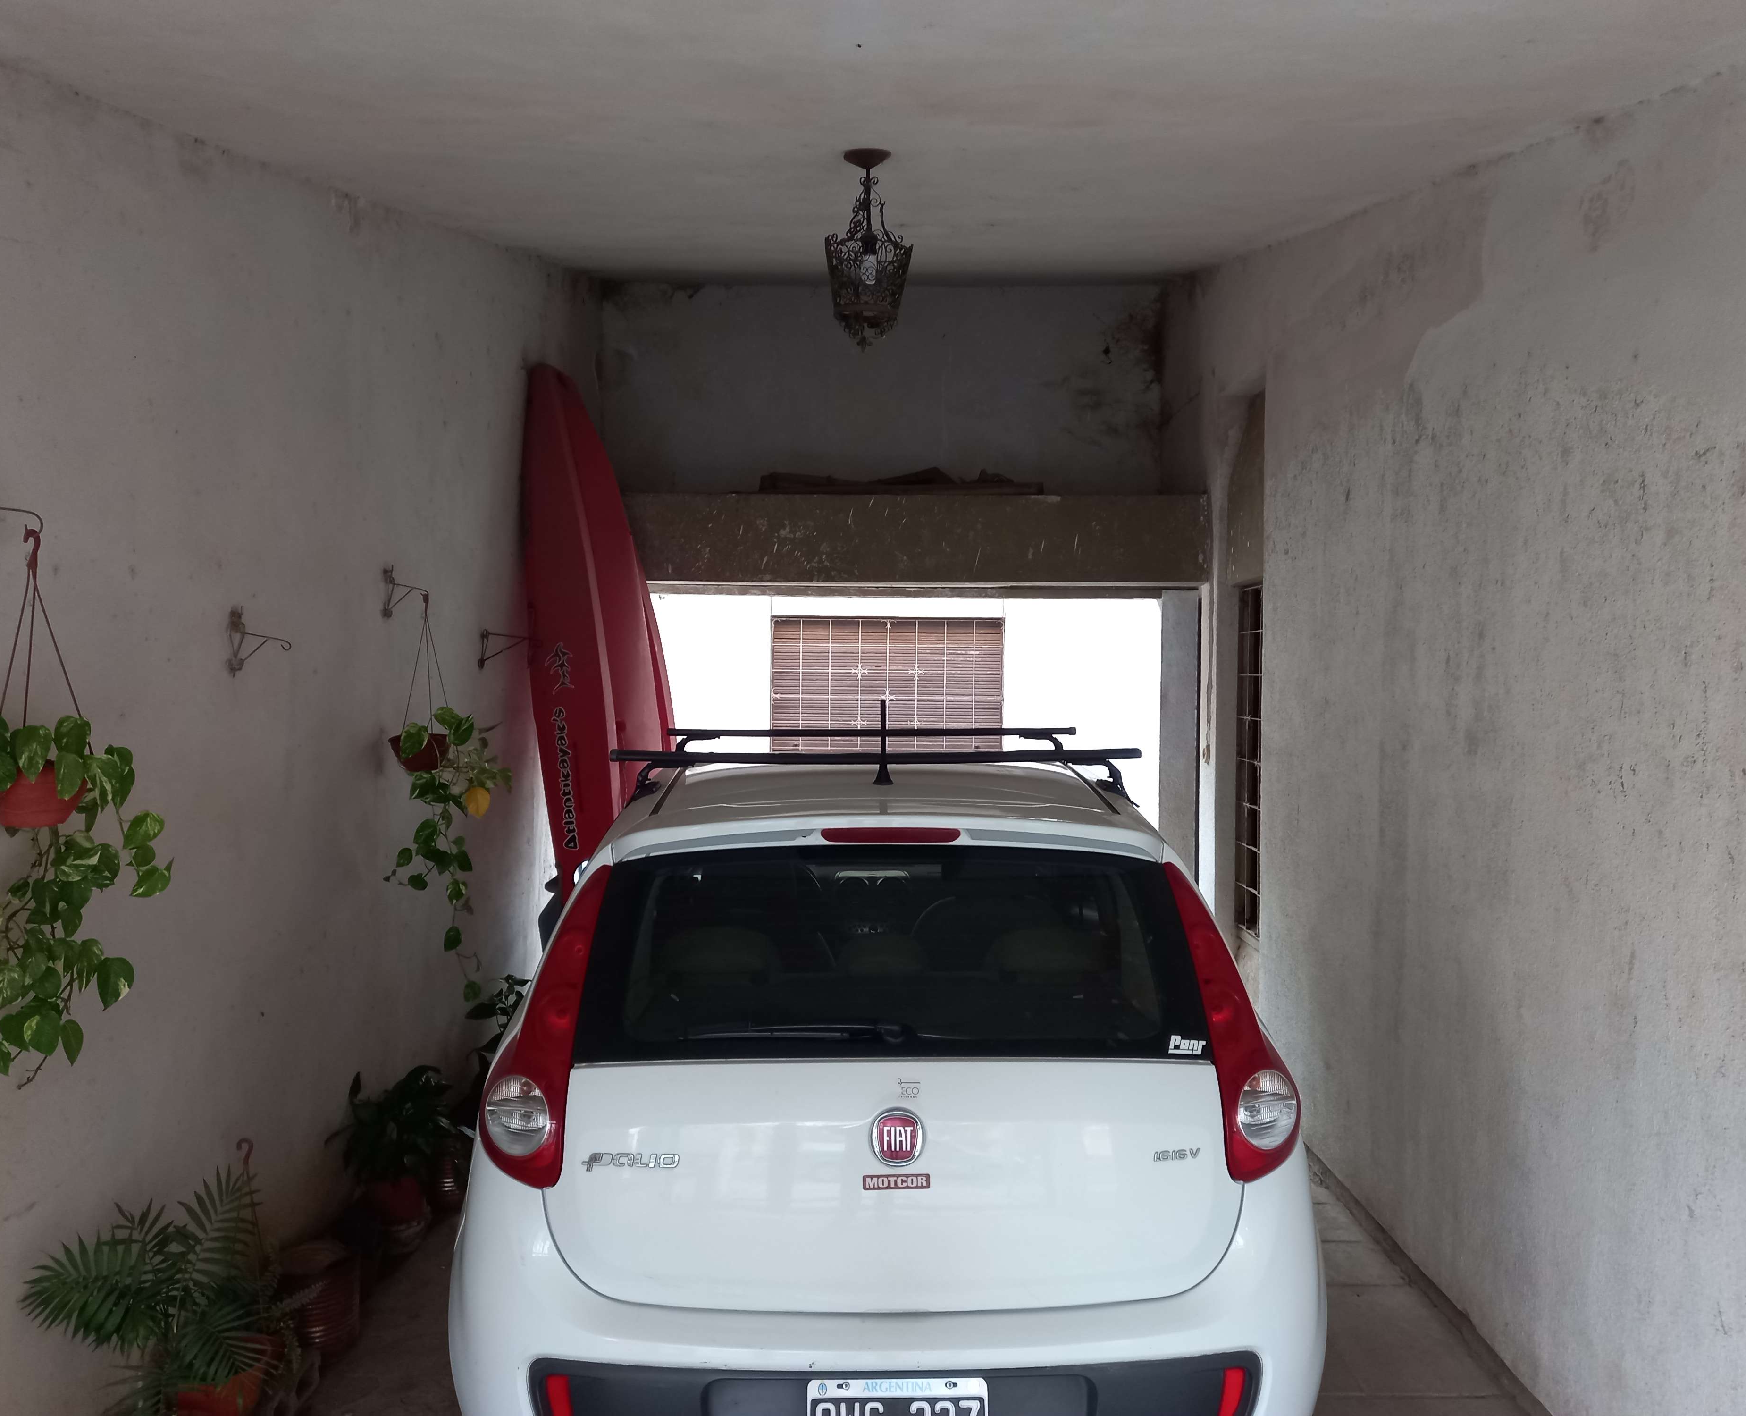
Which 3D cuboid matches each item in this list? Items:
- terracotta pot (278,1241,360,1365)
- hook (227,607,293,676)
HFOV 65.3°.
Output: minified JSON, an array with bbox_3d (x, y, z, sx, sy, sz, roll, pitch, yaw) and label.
[{"bbox_3d":[-1.448,1.537,3.560,0.215,0.220,0.215,0,2,0],"label":"terracotta pot"},{"bbox_3d":[-1.569,-0.173,3.505,0.160,0.178,0.060,0,2,2],"label":"hook"}]

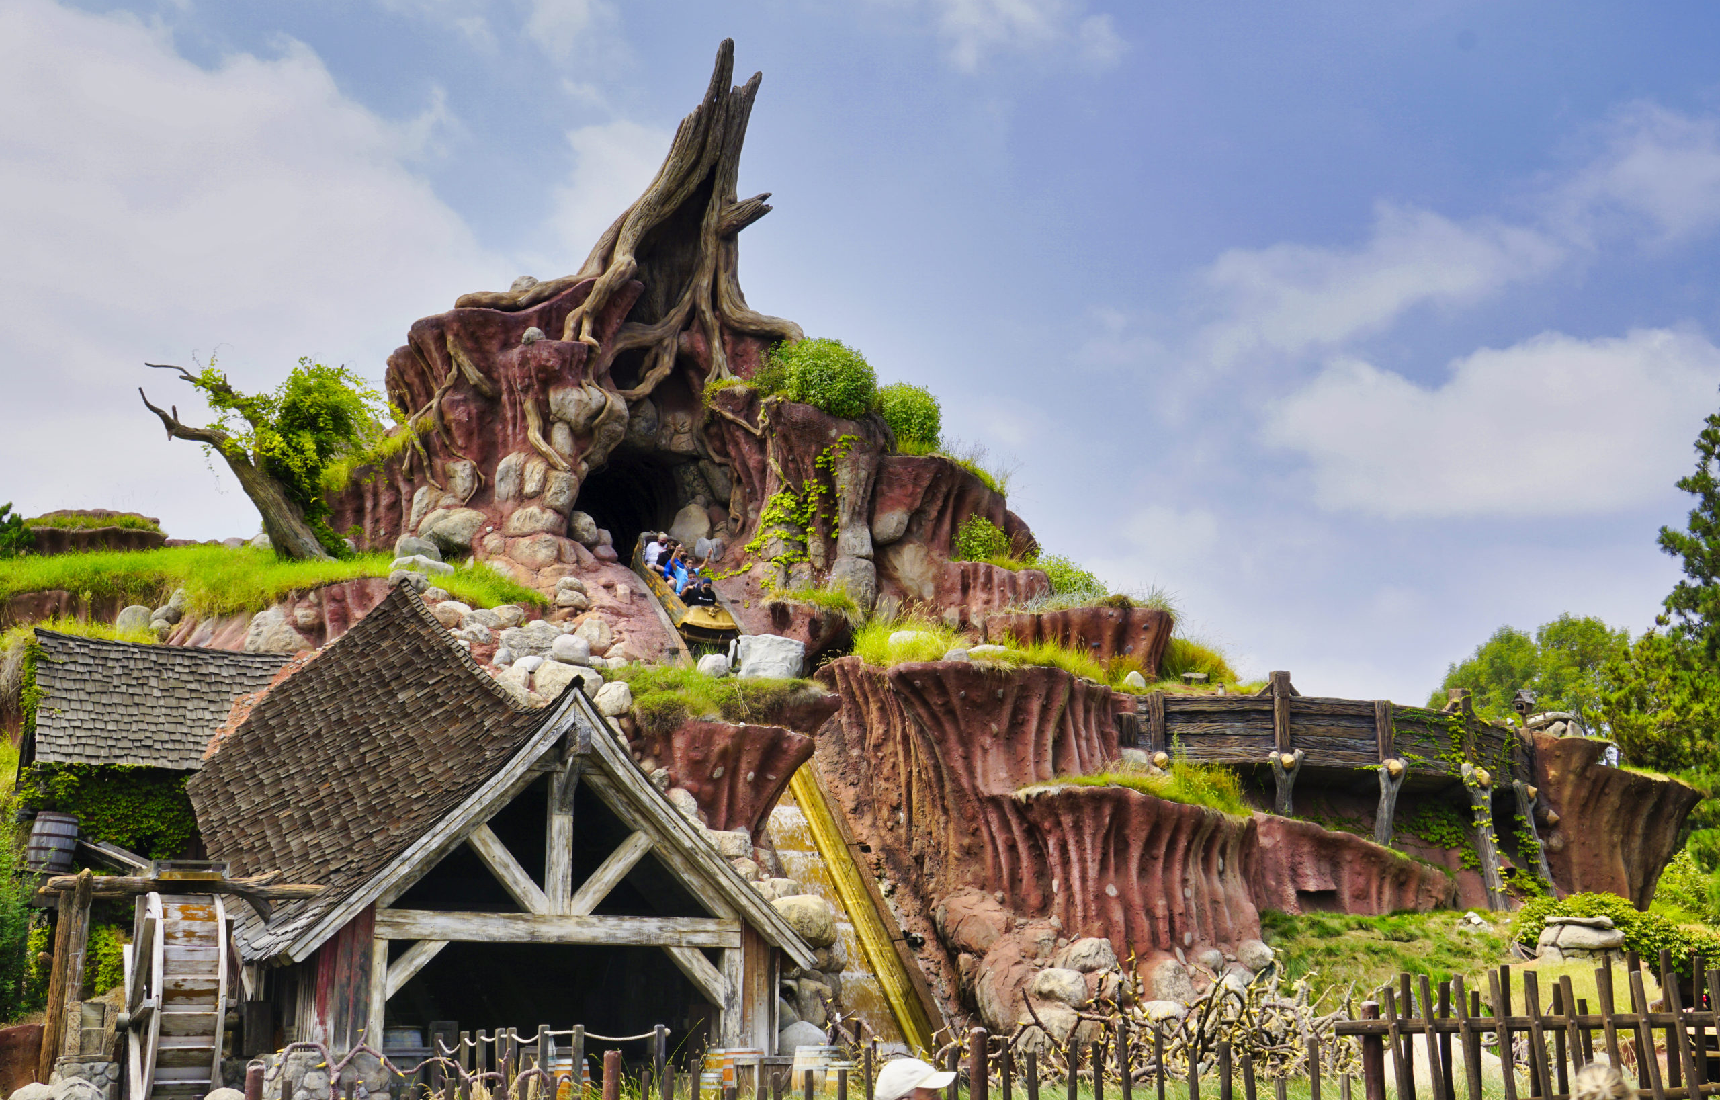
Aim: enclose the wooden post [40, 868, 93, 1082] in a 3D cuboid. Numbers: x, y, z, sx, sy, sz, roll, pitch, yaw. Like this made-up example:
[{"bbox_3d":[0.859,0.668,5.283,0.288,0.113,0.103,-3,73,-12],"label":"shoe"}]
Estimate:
[{"bbox_3d":[-10.382,5.539,26.200,0.380,2.680,0.420,-5,-15,17],"label":"wooden post"}]

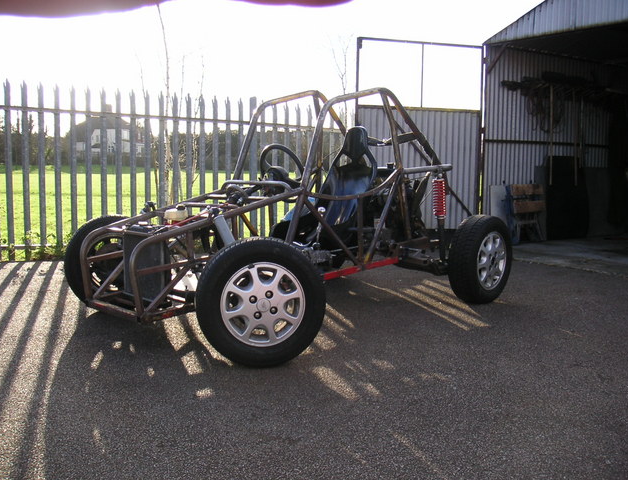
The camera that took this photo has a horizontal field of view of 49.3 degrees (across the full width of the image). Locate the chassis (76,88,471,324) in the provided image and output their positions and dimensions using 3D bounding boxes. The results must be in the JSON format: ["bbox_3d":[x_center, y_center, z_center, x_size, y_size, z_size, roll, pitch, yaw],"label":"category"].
[{"bbox_3d":[-0.073,-0.351,4.296,0.800,1.230,2.780,6,8,45],"label":"chassis"}]

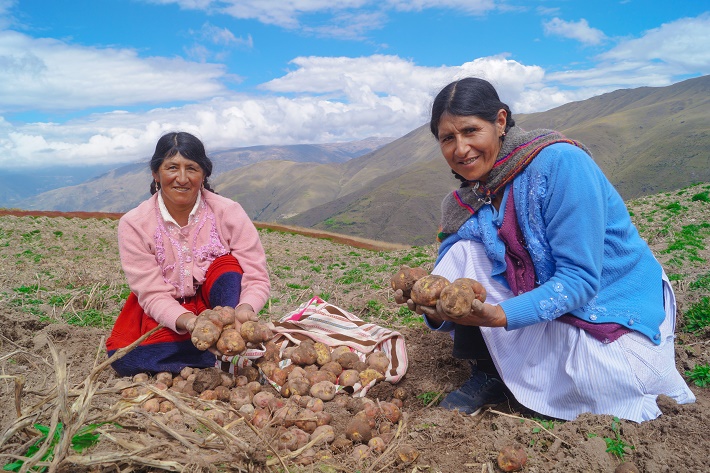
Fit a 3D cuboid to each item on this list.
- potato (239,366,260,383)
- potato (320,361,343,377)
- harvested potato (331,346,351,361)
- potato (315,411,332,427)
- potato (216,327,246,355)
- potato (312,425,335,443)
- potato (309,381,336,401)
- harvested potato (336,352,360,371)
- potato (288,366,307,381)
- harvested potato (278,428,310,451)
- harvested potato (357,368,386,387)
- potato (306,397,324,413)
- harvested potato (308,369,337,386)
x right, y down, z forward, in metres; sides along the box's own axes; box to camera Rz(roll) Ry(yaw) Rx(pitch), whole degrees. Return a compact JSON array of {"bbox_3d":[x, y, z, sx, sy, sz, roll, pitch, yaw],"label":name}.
[{"bbox_3d":[-0.302,0.395,1.524,0.063,0.054,0.057,0,8,0],"label":"potato"},{"bbox_3d":[-0.068,0.385,1.540,0.062,0.048,0.055,0,8,-3],"label":"potato"},{"bbox_3d":[-0.044,0.358,1.610,0.061,0.050,0.053,0,3,0],"label":"harvested potato"},{"bbox_3d":[-0.079,0.453,1.320,0.045,0.038,0.045,-1,8,-4],"label":"potato"},{"bbox_3d":[-0.325,0.276,1.401,0.075,0.068,0.071,0,8,0],"label":"potato"},{"bbox_3d":[-0.074,0.469,1.260,0.054,0.044,0.050,0,8,-4],"label":"potato"},{"bbox_3d":[-0.081,0.398,1.375,0.067,0.052,0.057,0,8,0],"label":"potato"},{"bbox_3d":[-0.020,0.359,1.524,0.069,0.054,0.060,0,8,0],"label":"harvested potato"},{"bbox_3d":[-0.162,0.392,1.510,0.052,0.045,0.050,-1,8,-6],"label":"potato"},{"bbox_3d":[-0.141,0.473,1.240,0.068,0.050,0.056,-1,8,-7],"label":"harvested potato"},{"bbox_3d":[0.046,0.397,1.500,0.068,0.053,0.056,0,8,2],"label":"harvested potato"},{"bbox_3d":[-0.101,0.434,1.370,0.044,0.038,0.043,-1,8,-4],"label":"potato"},{"bbox_3d":[-0.092,0.403,1.500,0.077,0.058,0.060,0,3,0],"label":"harvested potato"}]

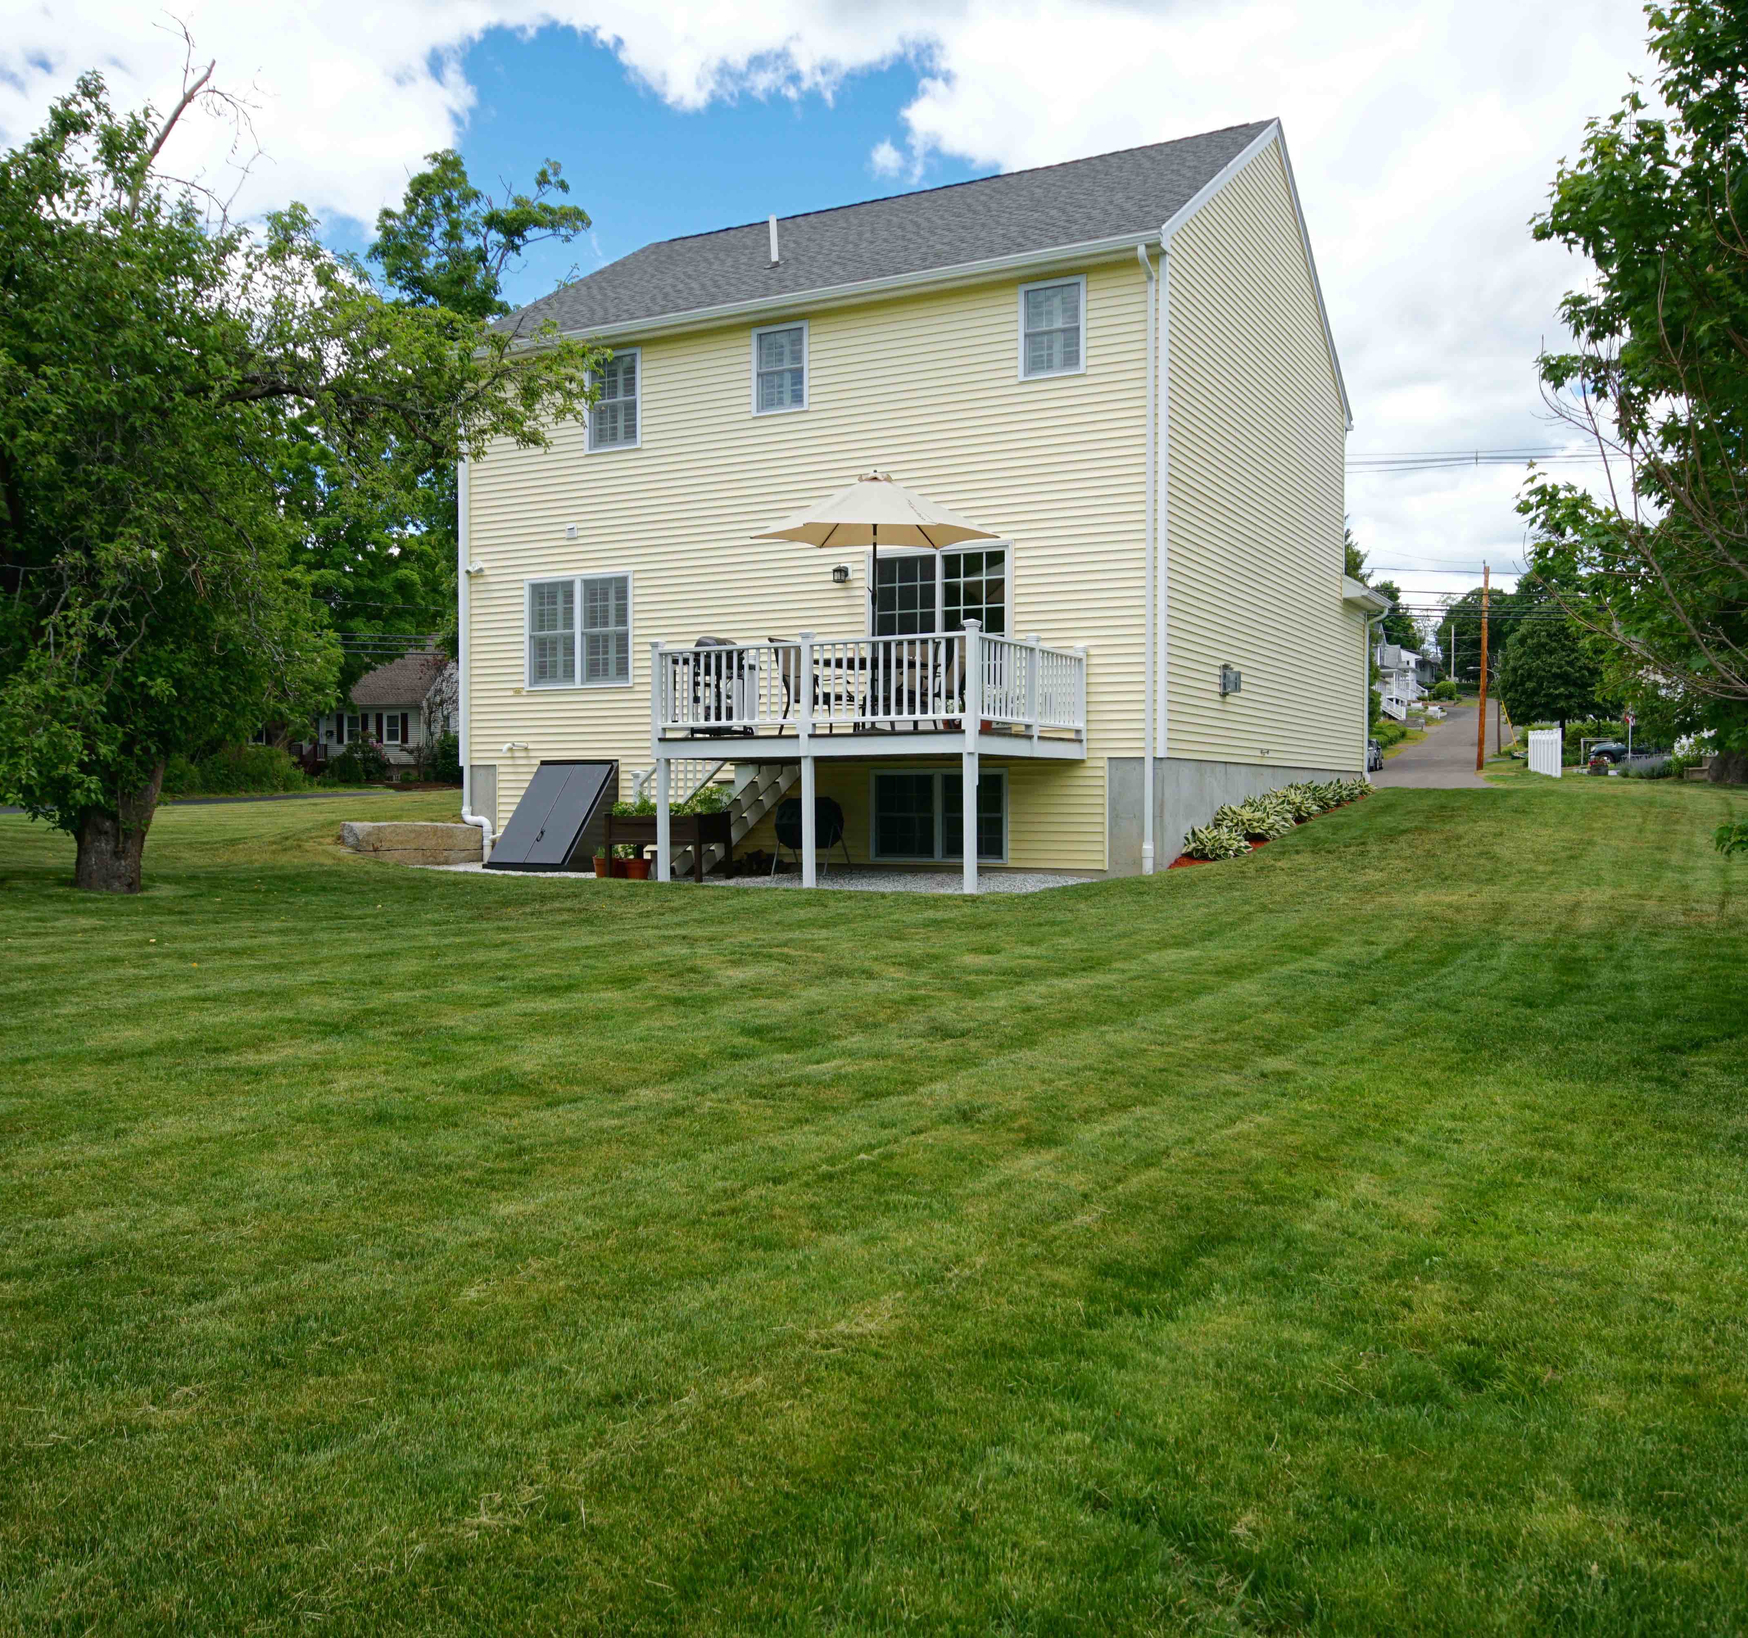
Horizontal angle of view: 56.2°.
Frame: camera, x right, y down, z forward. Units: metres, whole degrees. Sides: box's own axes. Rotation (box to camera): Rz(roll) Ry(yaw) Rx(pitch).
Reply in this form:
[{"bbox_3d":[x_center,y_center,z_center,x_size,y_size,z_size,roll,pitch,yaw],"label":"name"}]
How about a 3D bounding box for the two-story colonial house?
[{"bbox_3d":[1.222,-4.394,24.434,9.940,9.905,11.130,0,1,27],"label":"two-story colonial house"}]

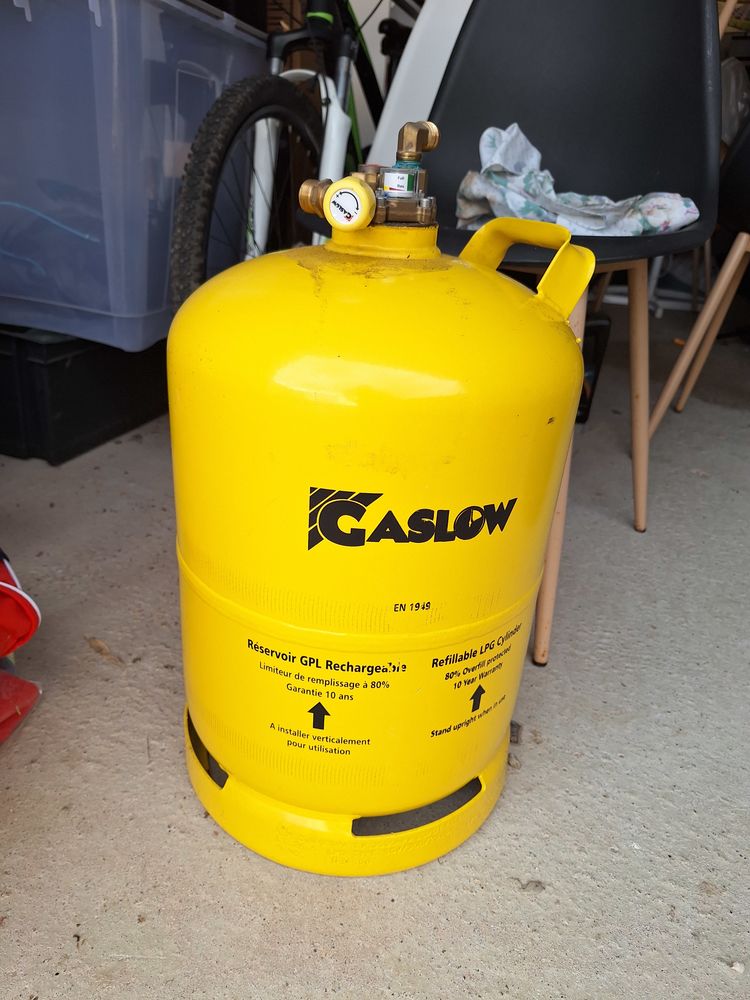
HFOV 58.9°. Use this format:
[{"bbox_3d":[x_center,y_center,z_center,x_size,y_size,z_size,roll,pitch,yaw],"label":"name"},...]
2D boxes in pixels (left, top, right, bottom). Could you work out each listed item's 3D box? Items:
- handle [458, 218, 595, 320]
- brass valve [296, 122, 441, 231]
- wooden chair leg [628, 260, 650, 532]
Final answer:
[{"bbox_3d":[0.115,-0.183,0.517,0.038,0.055,0.117,24,11,-34],"label":"handle"},{"bbox_3d":[-0.003,-0.218,0.448,0.096,0.064,0.082,12,25,16],"label":"brass valve"},{"bbox_3d":[0.411,-0.141,1.027,0.028,0.447,0.028,-9,27,6],"label":"wooden chair leg"}]

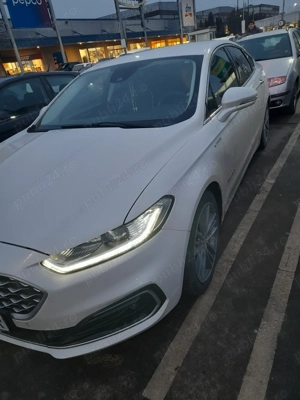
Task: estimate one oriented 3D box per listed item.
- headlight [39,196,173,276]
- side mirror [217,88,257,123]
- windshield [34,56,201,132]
[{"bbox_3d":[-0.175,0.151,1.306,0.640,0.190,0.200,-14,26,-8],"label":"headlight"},{"bbox_3d":[0.633,-0.678,2.032,0.250,0.200,0.200,5,30,27],"label":"side mirror"},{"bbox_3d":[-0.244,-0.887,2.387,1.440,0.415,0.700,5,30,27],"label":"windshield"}]

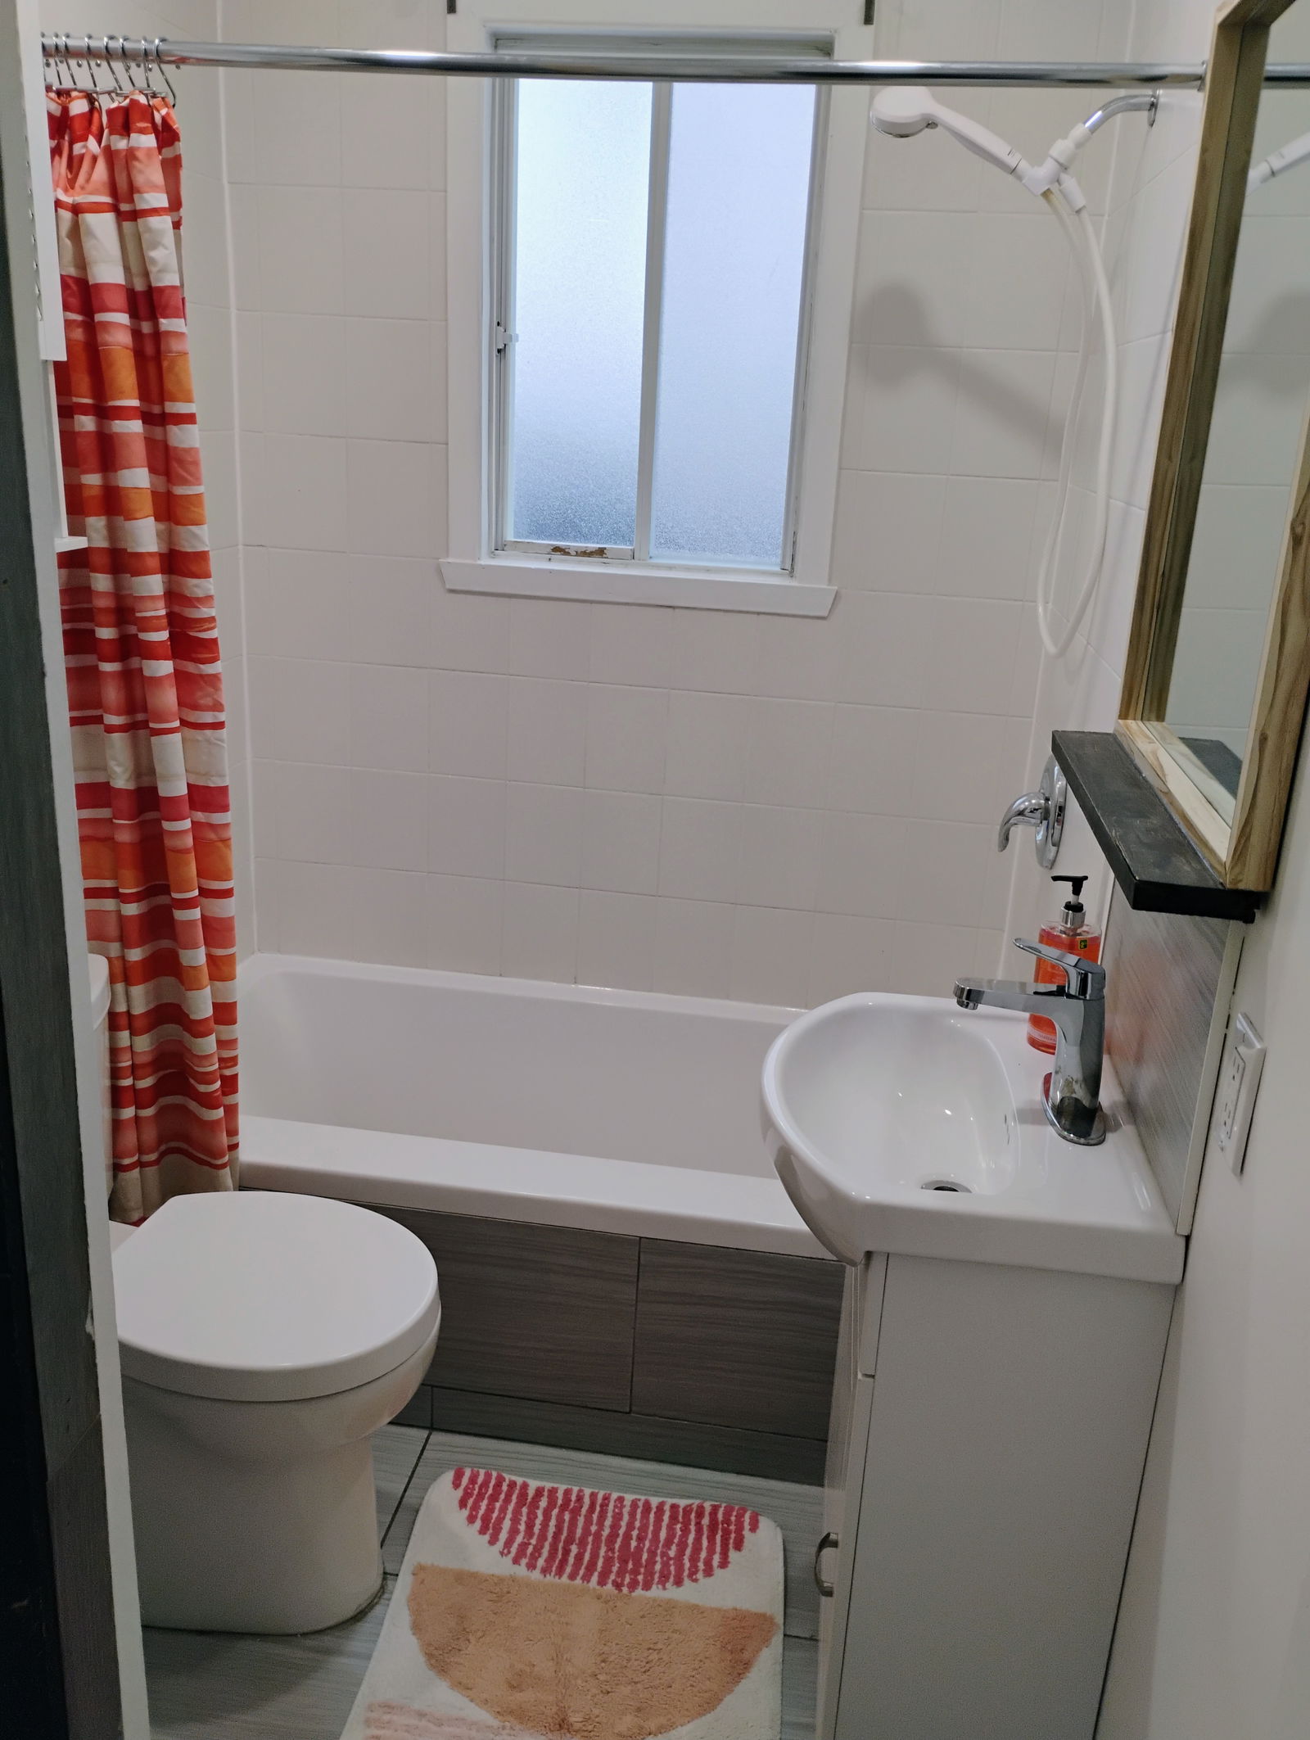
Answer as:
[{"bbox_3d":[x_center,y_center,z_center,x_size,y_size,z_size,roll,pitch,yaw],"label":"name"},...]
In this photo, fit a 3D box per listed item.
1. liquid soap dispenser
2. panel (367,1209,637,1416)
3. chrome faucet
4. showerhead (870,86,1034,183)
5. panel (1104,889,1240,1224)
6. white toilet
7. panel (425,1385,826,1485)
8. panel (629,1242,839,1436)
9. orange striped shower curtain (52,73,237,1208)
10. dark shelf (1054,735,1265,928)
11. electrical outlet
[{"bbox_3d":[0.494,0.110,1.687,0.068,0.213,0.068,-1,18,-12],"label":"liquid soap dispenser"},{"bbox_3d":[-0.310,0.639,2.091,0.569,0.298,0.014,5,17,7],"label":"panel"},{"bbox_3d":[0.406,0.165,1.521,0.170,0.193,0.160,5,17,7],"label":"chrome faucet"},{"bbox_3d":[0.410,-1.021,1.950,0.228,0.078,0.085,35,19,-3],"label":"showerhead"},{"bbox_3d":[0.528,0.122,1.489,0.013,0.302,0.520,5,17,7],"label":"panel"},{"bbox_3d":[-0.617,0.545,1.812,0.685,0.770,0.370,5,17,7],"label":"white toilet"},{"bbox_3d":[-0.043,0.843,2.112,0.601,0.078,0.014,5,17,7],"label":"panel"},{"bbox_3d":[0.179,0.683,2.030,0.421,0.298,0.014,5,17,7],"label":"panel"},{"bbox_3d":[-0.718,-0.088,1.941,0.270,1.780,0.200,5,17,7],"label":"orange striped shower curtain"},{"bbox_3d":[0.498,-0.068,1.475,0.101,0.026,0.645,5,17,7],"label":"dark shelf"},{"bbox_3d":[0.483,0.187,1.161,0.011,0.118,0.076,5,17,7],"label":"electrical outlet"}]

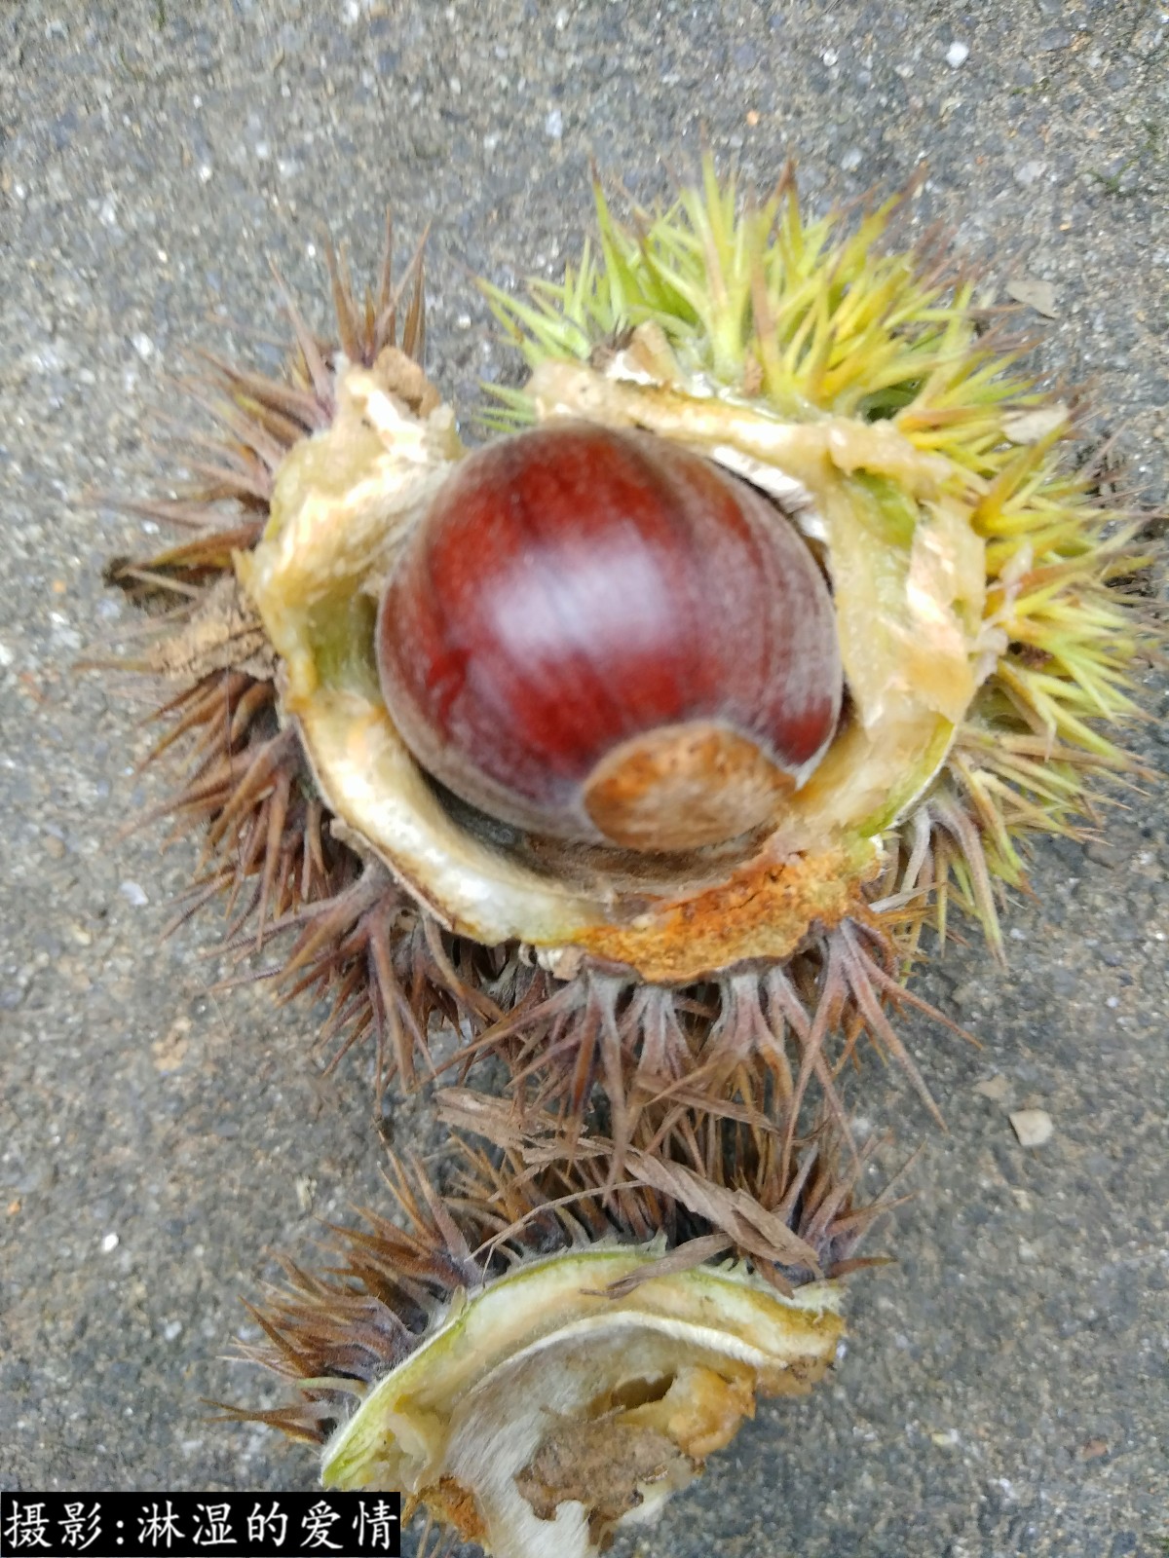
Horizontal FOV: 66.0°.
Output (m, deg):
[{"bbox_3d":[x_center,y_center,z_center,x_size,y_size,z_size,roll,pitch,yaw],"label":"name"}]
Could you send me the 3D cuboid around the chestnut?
[{"bbox_3d":[0.002,-0.011,0.069,0.034,0.031,0.032,-15,52,-7],"label":"chestnut"}]

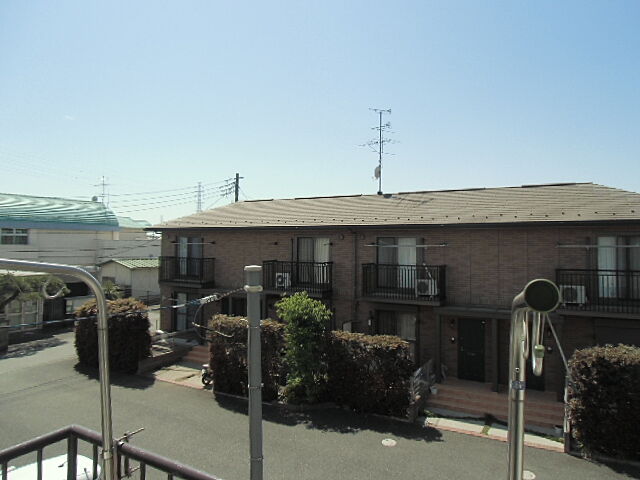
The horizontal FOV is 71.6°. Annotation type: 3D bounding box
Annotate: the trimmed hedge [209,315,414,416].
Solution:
[{"bbox_3d":[-0.480,4.100,15.200,7.150,2.450,1.200,0,0,25],"label":"trimmed hedge"}]

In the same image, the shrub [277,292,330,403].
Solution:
[{"bbox_3d":[-0.570,3.580,15.550,1.700,3.600,1.500,0,0,25],"label":"shrub"}]

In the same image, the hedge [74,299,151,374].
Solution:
[{"bbox_3d":[-9.100,4.030,19.600,3.200,2.750,1.500,0,0,28],"label":"hedge"}]

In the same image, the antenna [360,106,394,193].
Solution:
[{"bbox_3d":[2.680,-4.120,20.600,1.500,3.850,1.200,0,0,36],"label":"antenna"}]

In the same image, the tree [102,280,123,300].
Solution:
[{"bbox_3d":[-16.600,4.300,35.500,1.800,2.300,1.800,0,0,25],"label":"tree"}]

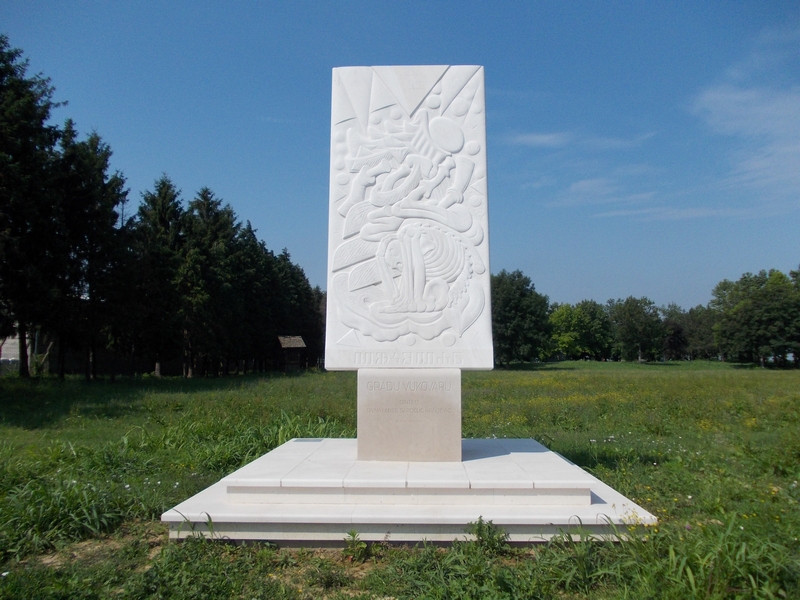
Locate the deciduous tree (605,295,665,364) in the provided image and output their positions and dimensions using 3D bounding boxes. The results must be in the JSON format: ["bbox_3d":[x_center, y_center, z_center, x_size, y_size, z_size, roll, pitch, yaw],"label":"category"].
[{"bbox_3d":[42.968,5.323,117.416,10.580,11.980,10.580,-2,-6,20],"label":"deciduous tree"}]

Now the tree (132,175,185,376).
[{"bbox_3d":[-20.492,-2.140,54.164,4.640,17.140,4.640,2,-6,-21],"label":"tree"}]

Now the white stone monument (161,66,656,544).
[{"bbox_3d":[0.113,-0.205,8.059,4.330,5.200,4.370,0,-6,2],"label":"white stone monument"}]

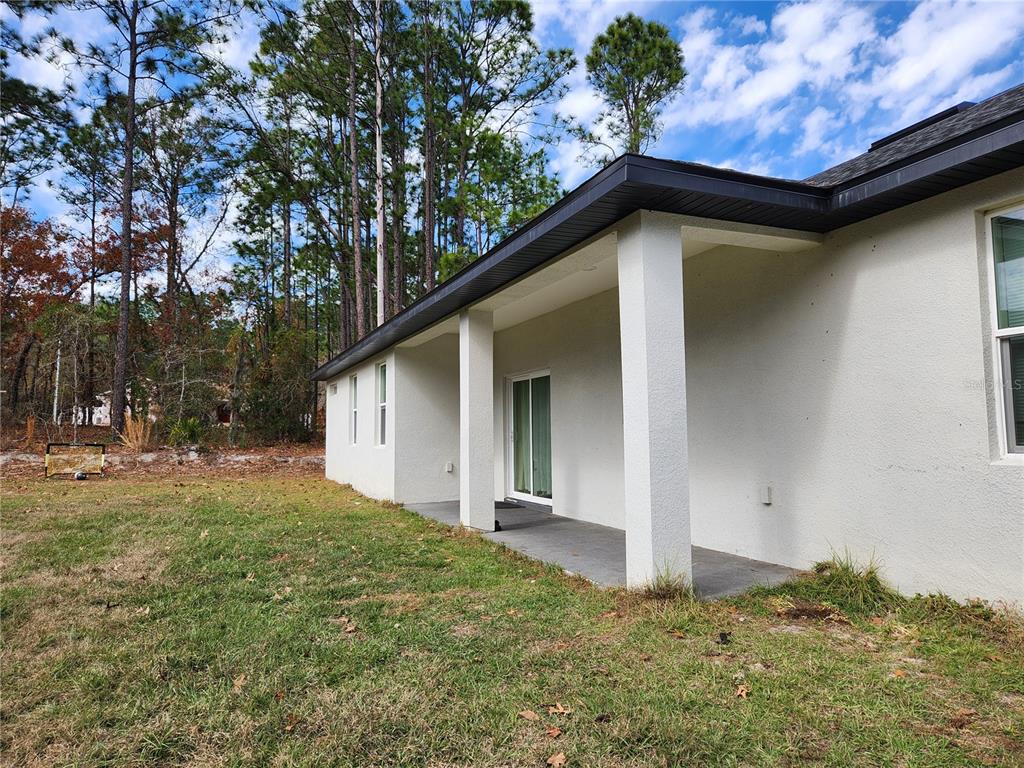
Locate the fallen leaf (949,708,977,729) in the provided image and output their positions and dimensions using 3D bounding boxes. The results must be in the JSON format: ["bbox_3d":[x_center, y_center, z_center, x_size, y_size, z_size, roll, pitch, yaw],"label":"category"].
[{"bbox_3d":[1.850,1.374,2.794,0.100,0.035,0.075,-3,-5,32],"label":"fallen leaf"}]

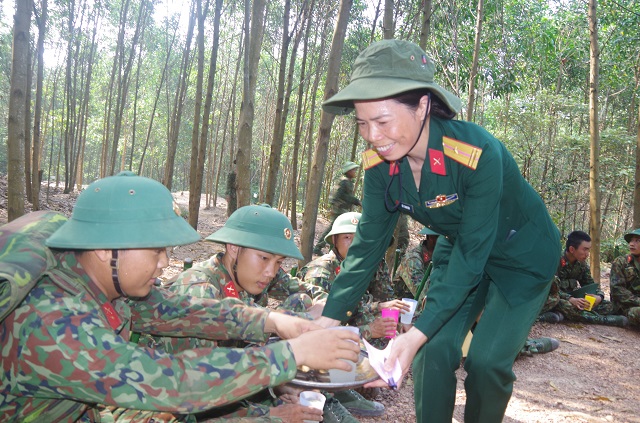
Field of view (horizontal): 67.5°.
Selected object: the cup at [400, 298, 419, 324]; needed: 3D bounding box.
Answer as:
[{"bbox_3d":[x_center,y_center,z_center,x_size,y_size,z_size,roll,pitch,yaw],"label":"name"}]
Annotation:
[{"bbox_3d":[0.384,0.428,2.050,0.071,0.108,0.071,7,-2,0],"label":"cup"}]

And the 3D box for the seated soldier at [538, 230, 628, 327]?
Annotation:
[{"bbox_3d":[2.130,0.530,3.900,0.580,0.790,0.600,3,-3,-41],"label":"seated soldier"}]

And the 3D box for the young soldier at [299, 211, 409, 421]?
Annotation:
[{"bbox_3d":[0.160,0.390,2.200,0.480,0.860,0.620,3,-3,-45],"label":"young soldier"}]

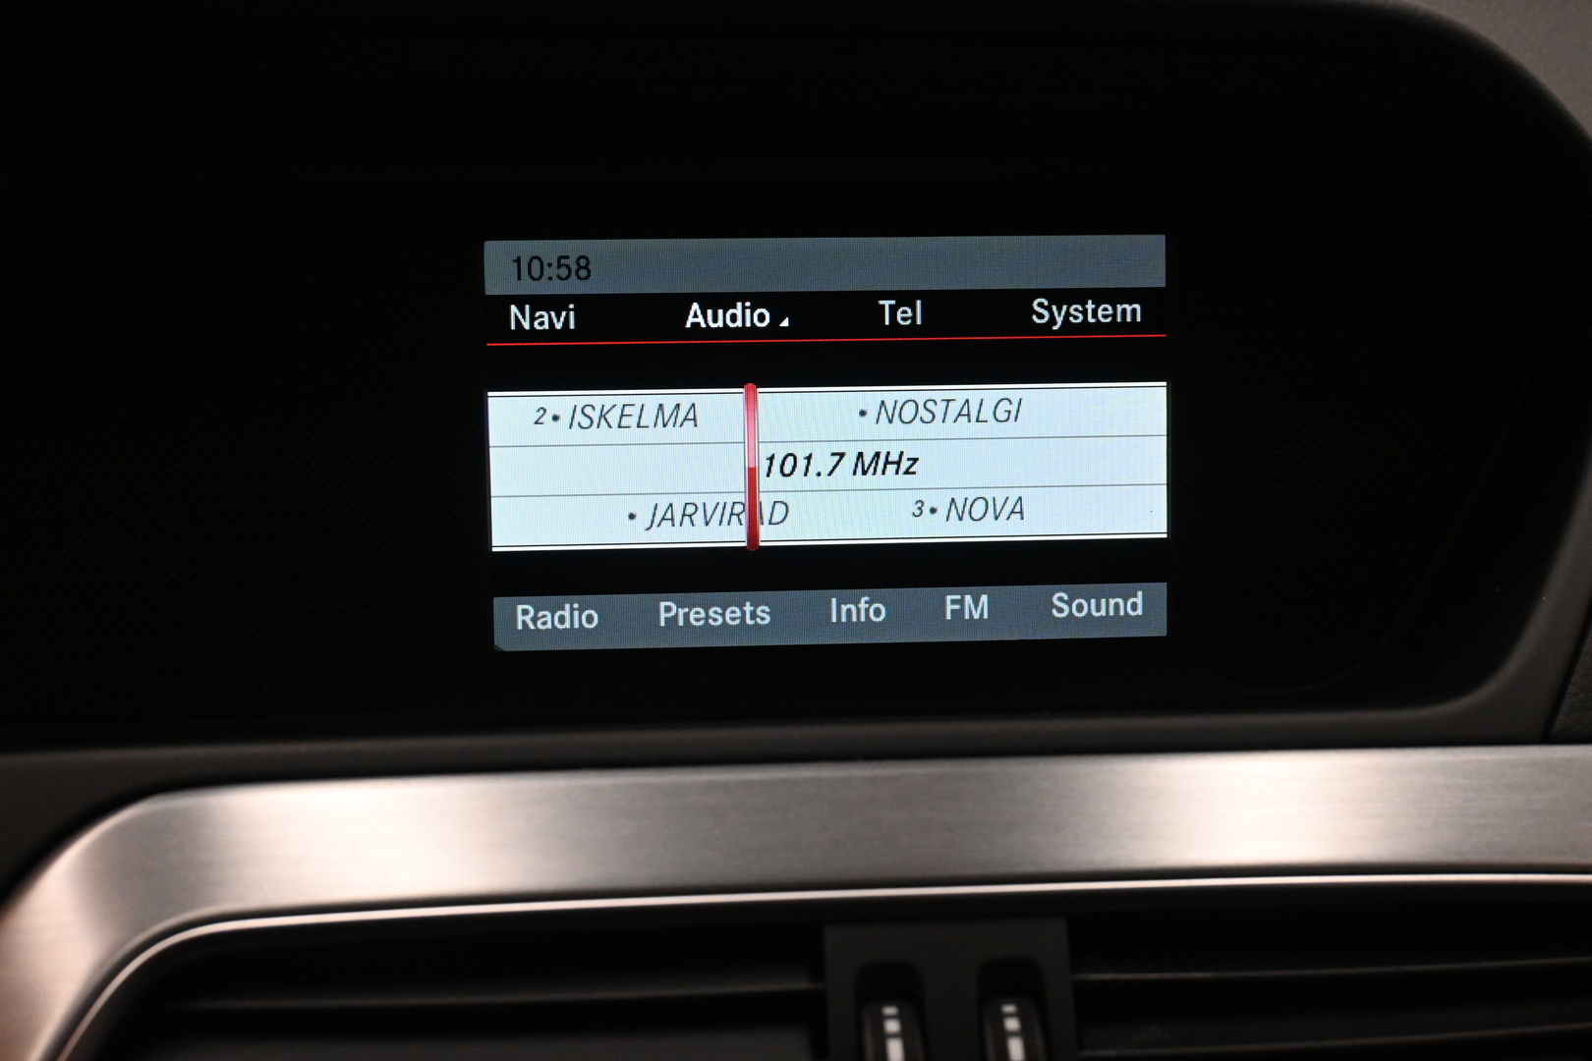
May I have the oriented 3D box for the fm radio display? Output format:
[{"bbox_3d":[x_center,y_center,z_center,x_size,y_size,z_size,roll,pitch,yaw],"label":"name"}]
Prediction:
[{"bbox_3d":[0.006,-0.017,0.424,0.126,0.076,0.012,-1,4,-4],"label":"fm radio display"}]

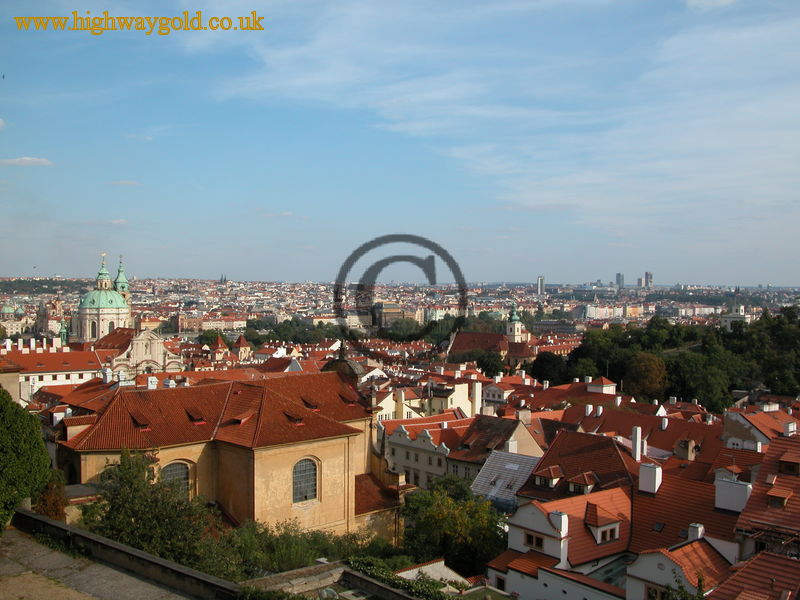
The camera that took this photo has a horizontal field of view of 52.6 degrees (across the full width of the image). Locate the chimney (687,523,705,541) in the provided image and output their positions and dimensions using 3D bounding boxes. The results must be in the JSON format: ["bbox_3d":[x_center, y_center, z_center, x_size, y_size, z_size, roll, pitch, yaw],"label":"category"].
[{"bbox_3d":[20.417,15.883,55.640,0.720,1.000,0.950,2,1,41],"label":"chimney"}]

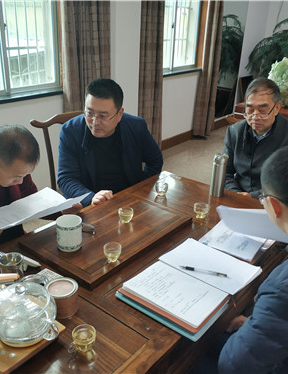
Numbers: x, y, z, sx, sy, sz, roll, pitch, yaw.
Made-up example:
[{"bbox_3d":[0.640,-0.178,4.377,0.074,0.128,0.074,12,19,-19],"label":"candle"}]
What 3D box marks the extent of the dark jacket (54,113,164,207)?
[{"bbox_3d":[-0.194,-0.045,1.956,0.520,0.620,0.420,-7,25,-20],"label":"dark jacket"}]

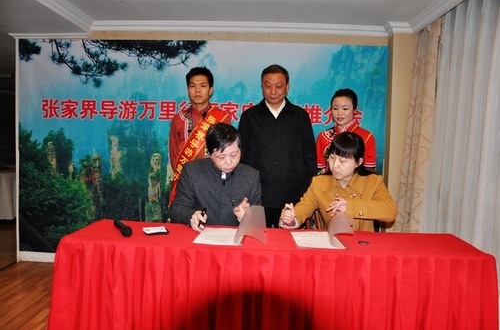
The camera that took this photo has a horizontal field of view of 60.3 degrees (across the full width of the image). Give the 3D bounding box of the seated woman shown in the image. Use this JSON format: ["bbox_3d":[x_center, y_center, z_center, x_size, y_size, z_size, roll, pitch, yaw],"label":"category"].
[{"bbox_3d":[0.470,0.471,2.330,0.580,1.270,0.660,2,3,12],"label":"seated woman"}]

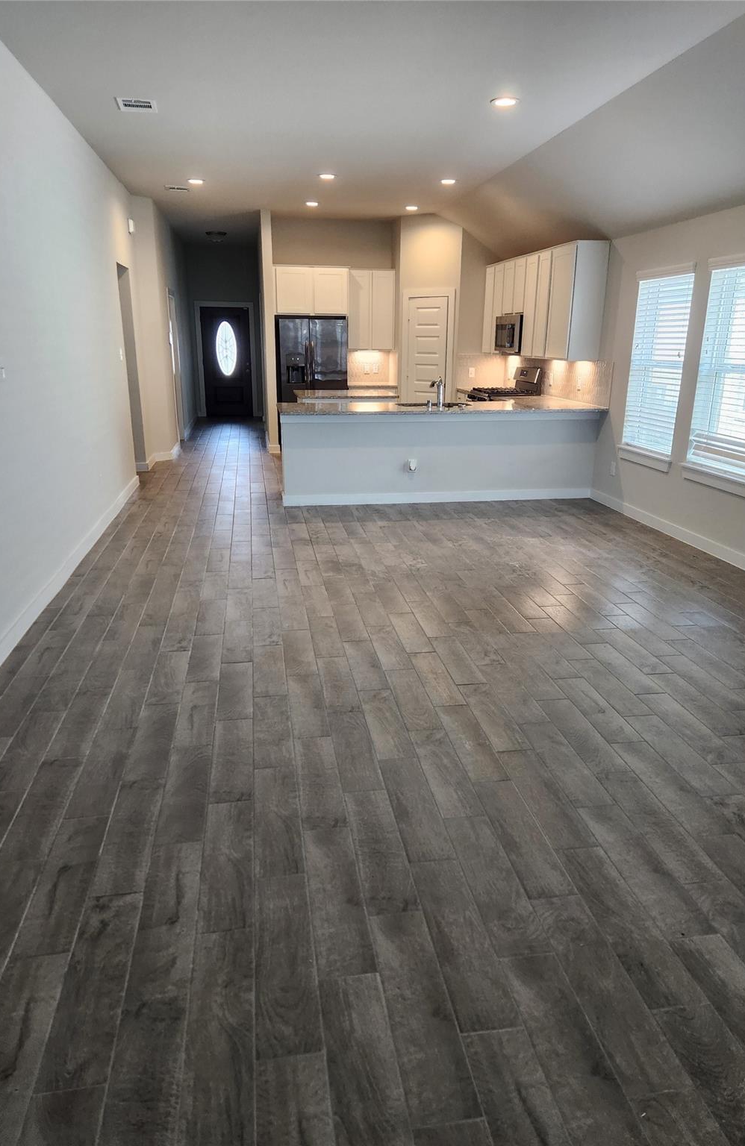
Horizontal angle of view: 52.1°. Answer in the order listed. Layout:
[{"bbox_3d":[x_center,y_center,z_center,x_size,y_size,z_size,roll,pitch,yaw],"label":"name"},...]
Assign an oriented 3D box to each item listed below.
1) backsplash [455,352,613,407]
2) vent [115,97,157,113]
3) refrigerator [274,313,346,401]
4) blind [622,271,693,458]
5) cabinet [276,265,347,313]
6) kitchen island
[{"bbox_3d":[1.712,-2.262,8.744,0.650,0.458,3.240,-2,17,-8],"label":"backsplash"},{"bbox_3d":[-1.632,-3.233,5.279,0.258,0.020,0.300,-2,17,-8],"label":"vent"},{"bbox_3d":[-0.814,-2.593,10.585,0.905,1.790,0.760,-2,17,-8],"label":"refrigerator"},{"bbox_3d":[2.390,-1.782,6.470,0.060,1.470,0.920,-2,17,-8],"label":"blind"},{"bbox_3d":[-0.840,-3.810,10.317,0.960,0.603,0.610,-2,17,-8],"label":"cabinet"},{"bbox_3d":[0.648,-1.221,7.681,3.140,0.914,0.940,-2,17,-8],"label":"kitchen island"}]

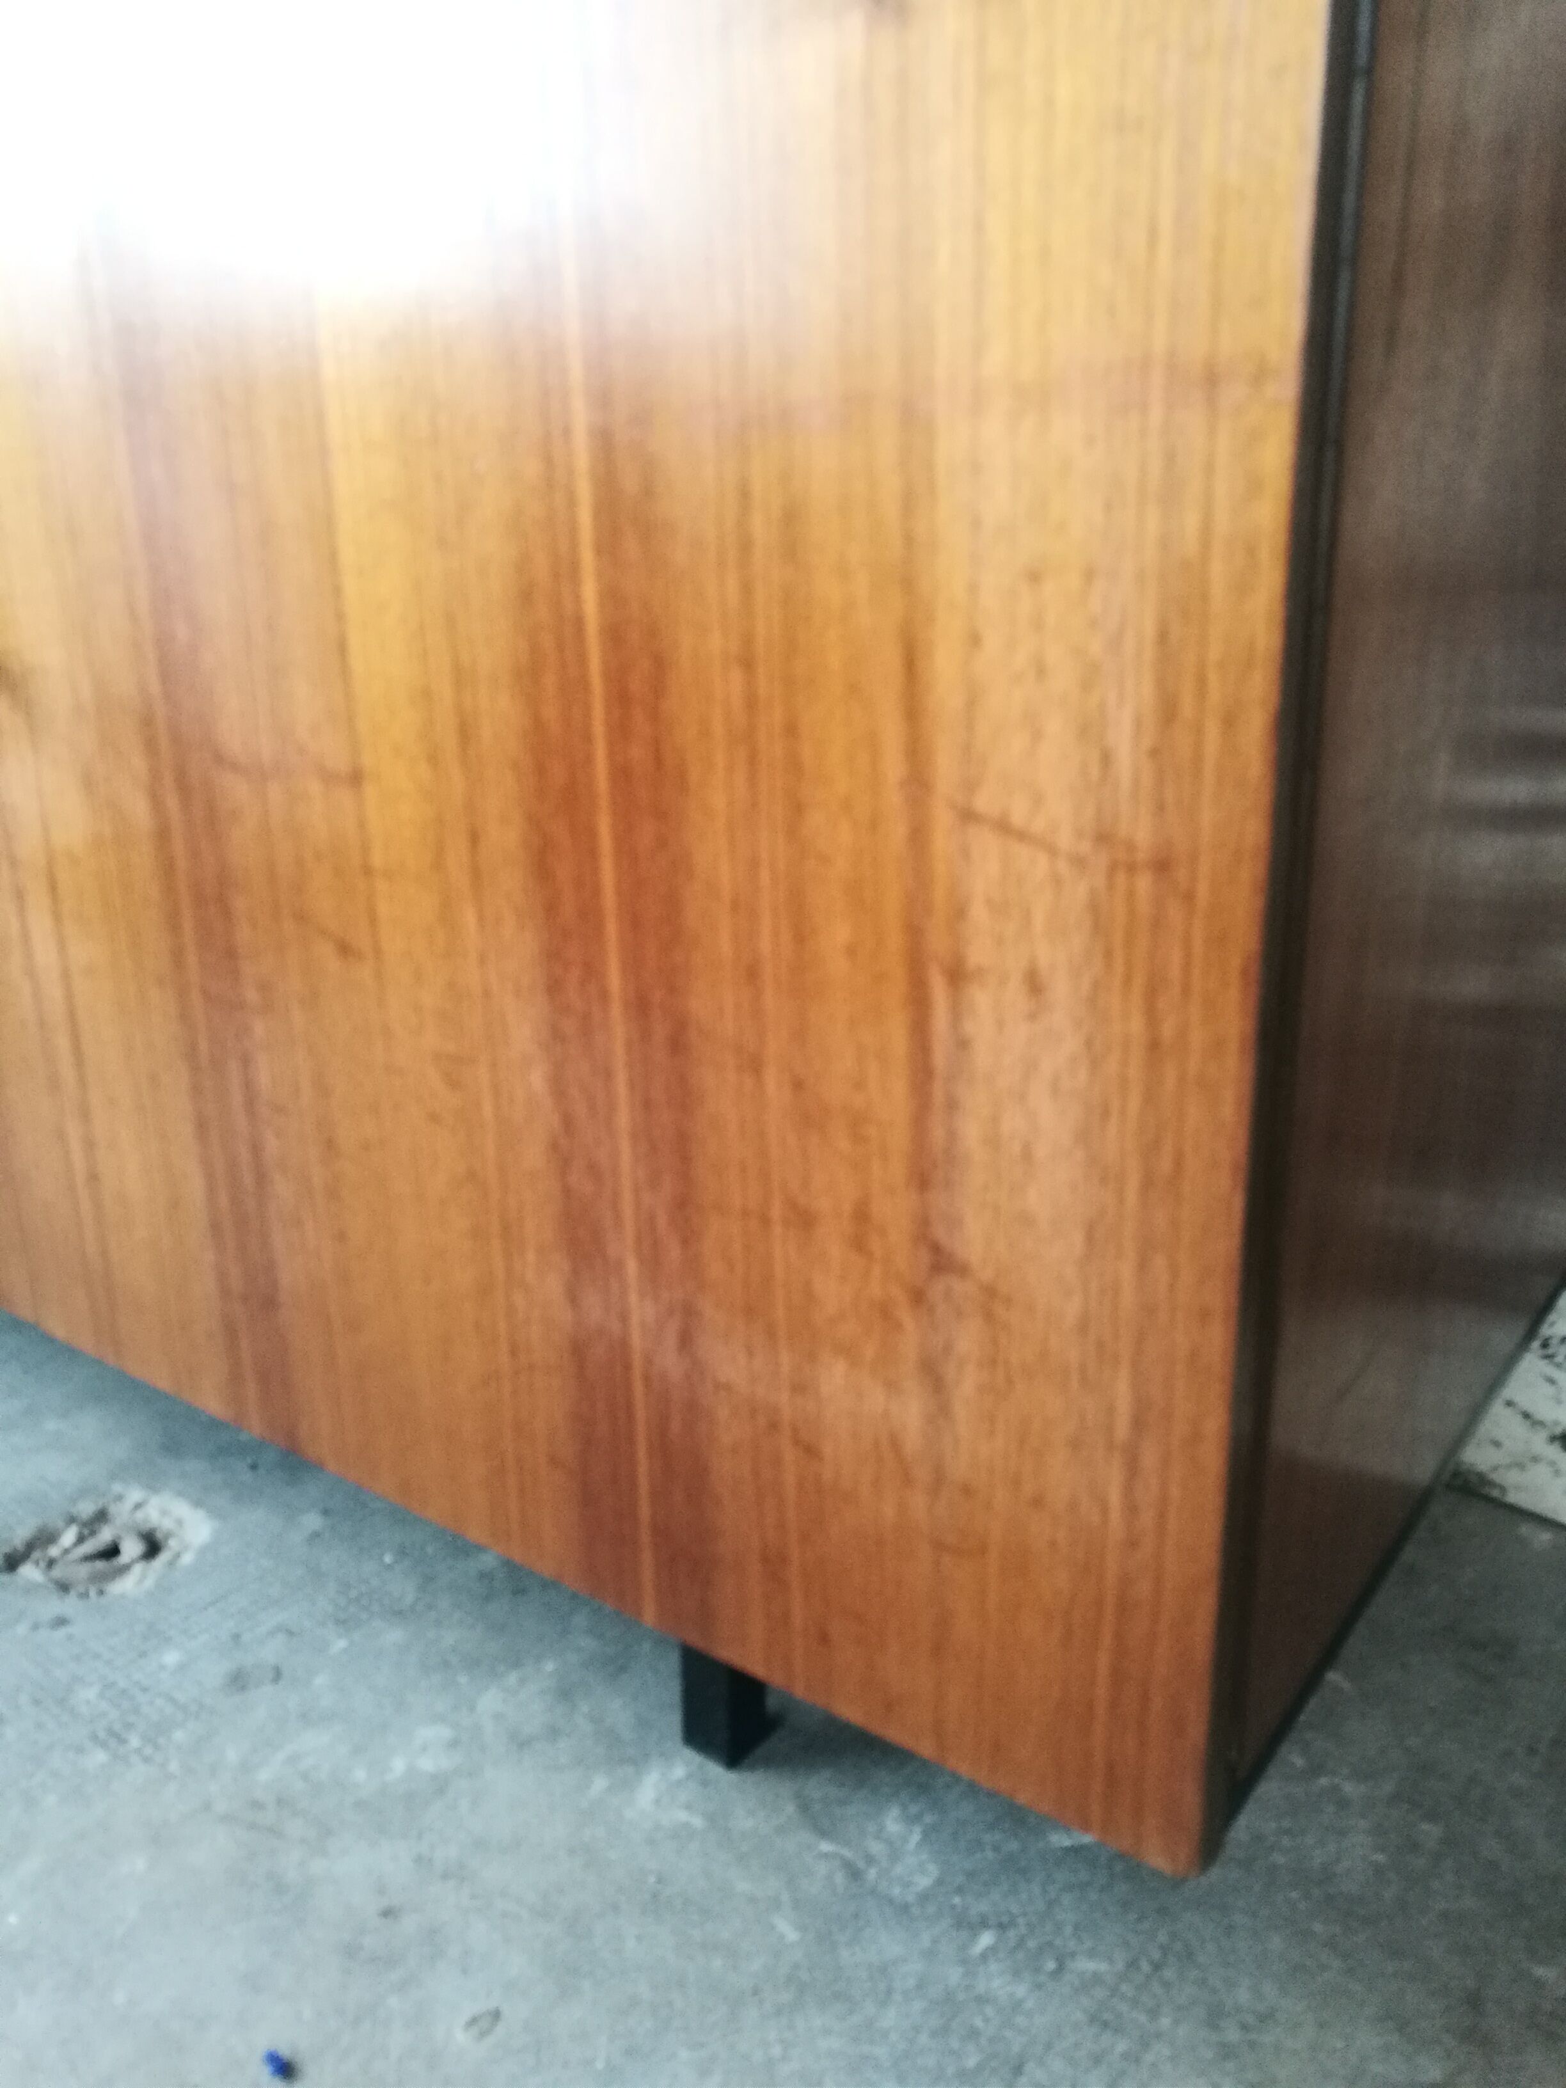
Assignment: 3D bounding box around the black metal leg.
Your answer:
[{"bbox_3d":[-0.030,0.290,0.776,0.029,0.100,0.029,11,22,34],"label":"black metal leg"}]

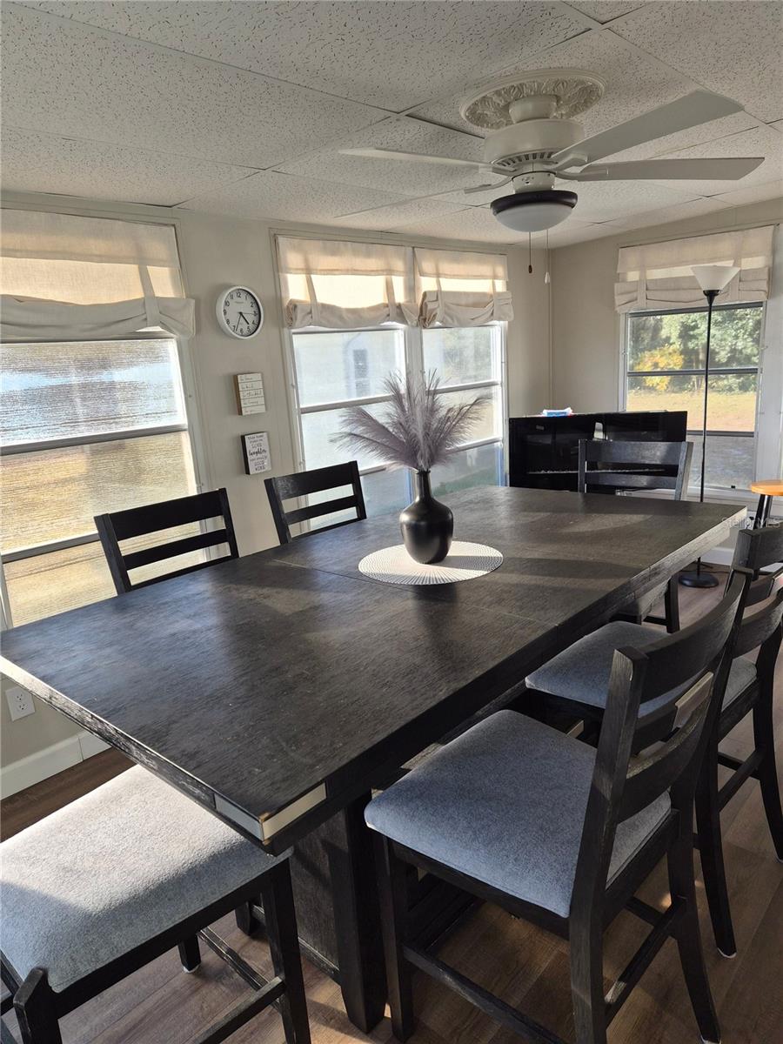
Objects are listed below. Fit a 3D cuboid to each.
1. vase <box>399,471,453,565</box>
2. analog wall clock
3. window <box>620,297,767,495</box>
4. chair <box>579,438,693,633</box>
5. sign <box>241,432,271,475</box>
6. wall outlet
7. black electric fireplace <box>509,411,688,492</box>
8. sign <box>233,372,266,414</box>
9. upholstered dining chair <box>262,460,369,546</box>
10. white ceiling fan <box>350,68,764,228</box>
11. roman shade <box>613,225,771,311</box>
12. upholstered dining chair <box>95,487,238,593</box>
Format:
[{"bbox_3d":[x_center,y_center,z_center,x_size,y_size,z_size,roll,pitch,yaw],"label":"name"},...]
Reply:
[{"bbox_3d":[0.082,-0.017,1.918,0.150,0.254,0.150,-4,13,1],"label":"vase"},{"bbox_3d":[-0.661,-0.912,3.035,0.047,0.220,0.216,8,18,42],"label":"analog wall clock"},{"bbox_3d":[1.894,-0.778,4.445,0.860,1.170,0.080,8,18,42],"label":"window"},{"bbox_3d":[0.893,0.233,2.835,0.480,1.060,0.570,7,17,38],"label":"chair"},{"bbox_3d":[-0.621,-0.316,3.188,0.032,0.183,0.125,8,18,42],"label":"sign"},{"bbox_3d":[-1.361,0.664,2.551,0.012,0.120,0.080,8,18,42],"label":"wall outlet"},{"bbox_3d":[1.355,-0.467,4.606,1.100,0.495,0.140,0,14,13],"label":"black electric fireplace"},{"bbox_3d":[-0.637,-0.577,3.128,0.030,0.175,0.133,8,18,42],"label":"sign"},{"bbox_3d":[-0.067,0.340,2.674,0.570,1.060,0.480,9,19,44],"label":"upholstered dining chair"},{"bbox_3d":[0.394,-0.996,1.948,1.280,0.345,1.280,8,18,42],"label":"white ceiling fan"},{"bbox_3d":[1.820,-1.525,4.229,0.920,0.420,0.090,8,18,42],"label":"roman shade"},{"bbox_3d":[-0.514,0.476,2.236,0.570,1.060,0.480,8,18,42],"label":"upholstered dining chair"}]

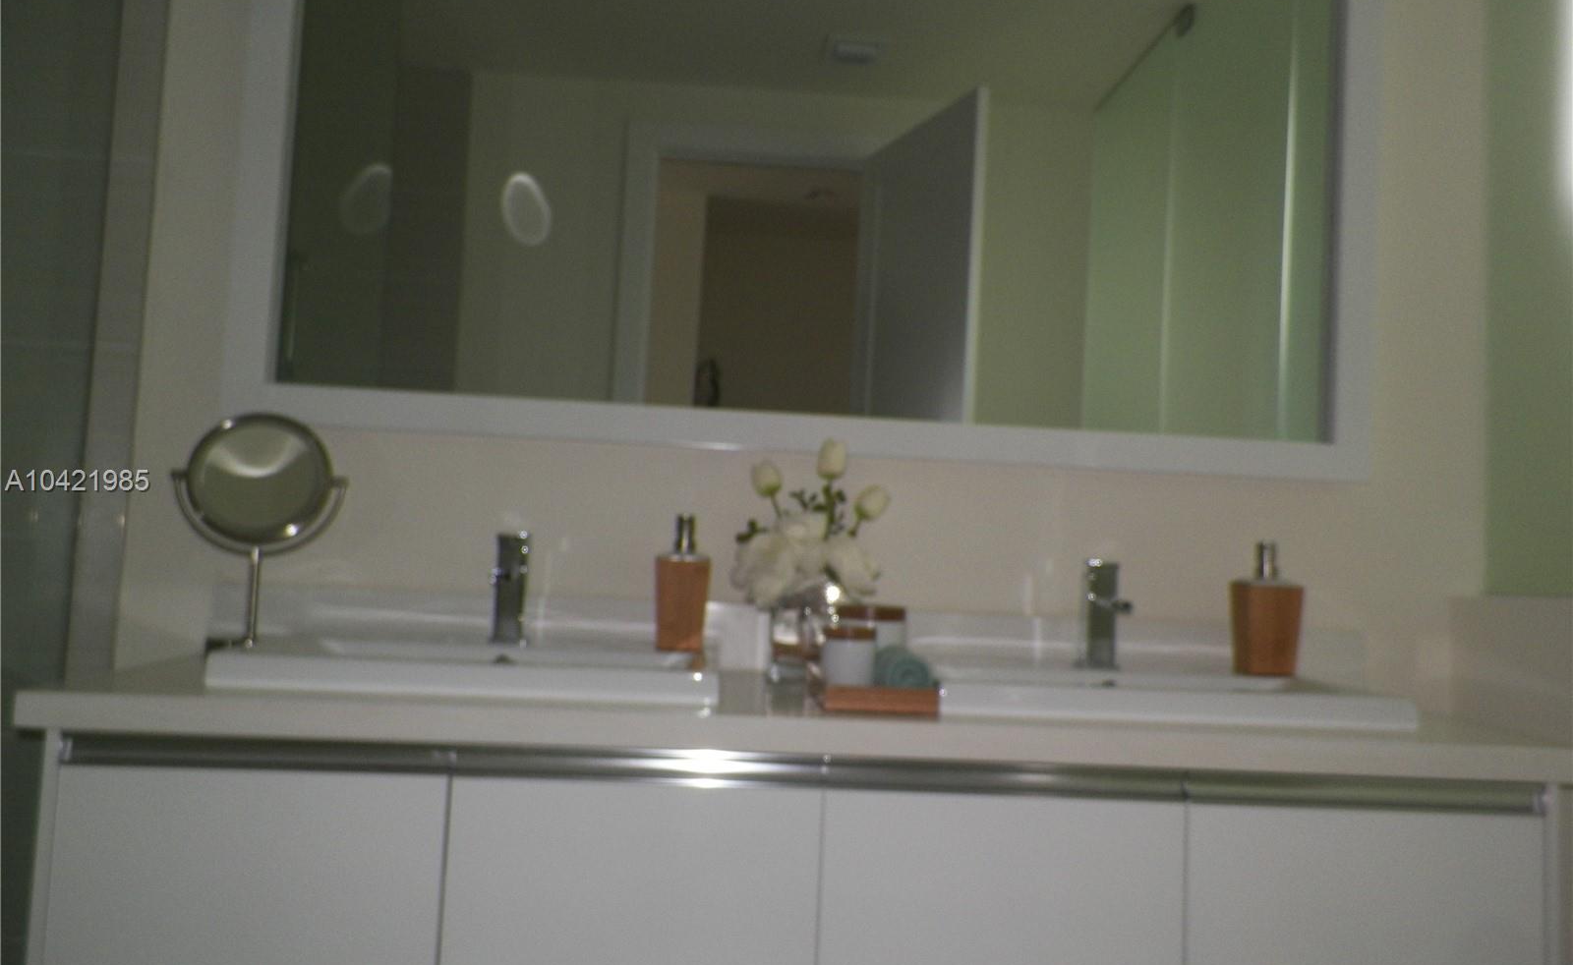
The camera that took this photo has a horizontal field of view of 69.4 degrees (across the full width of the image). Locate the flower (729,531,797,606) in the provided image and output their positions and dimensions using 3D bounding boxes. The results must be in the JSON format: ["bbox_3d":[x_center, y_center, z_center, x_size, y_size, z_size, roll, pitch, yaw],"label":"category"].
[{"bbox_3d":[-0.030,0.122,1.596,0.097,0.104,0.087,3,-4,-3],"label":"flower"}]

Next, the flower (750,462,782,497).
[{"bbox_3d":[-0.029,-0.004,1.649,0.042,0.052,0.042,-9,-3,-3],"label":"flower"}]

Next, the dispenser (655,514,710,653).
[{"bbox_3d":[-0.148,0.142,1.621,0.073,0.191,0.070,3,-4,-3],"label":"dispenser"}]

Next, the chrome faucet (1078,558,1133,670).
[{"bbox_3d":[0.457,0.188,1.635,0.060,0.155,0.112,3,-4,-3],"label":"chrome faucet"}]

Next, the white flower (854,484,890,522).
[{"bbox_3d":[0.125,0.030,1.655,0.041,0.055,0.041,38,-5,0],"label":"white flower"}]

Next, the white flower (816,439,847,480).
[{"bbox_3d":[0.065,-0.034,1.656,0.042,0.059,0.042,5,-4,-3],"label":"white flower"}]

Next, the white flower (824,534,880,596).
[{"bbox_3d":[0.093,0.116,1.603,0.080,0.087,0.074,3,-4,-3],"label":"white flower"}]

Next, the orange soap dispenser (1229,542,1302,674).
[{"bbox_3d":[0.701,0.184,1.661,0.074,0.194,0.070,3,-4,-3],"label":"orange soap dispenser"}]

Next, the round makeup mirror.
[{"bbox_3d":[-0.755,0.074,1.621,0.251,0.344,0.125,3,-4,-3],"label":"round makeup mirror"}]

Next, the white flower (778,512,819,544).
[{"bbox_3d":[0.017,0.068,1.634,0.064,0.051,0.064,3,-4,-3],"label":"white flower"}]

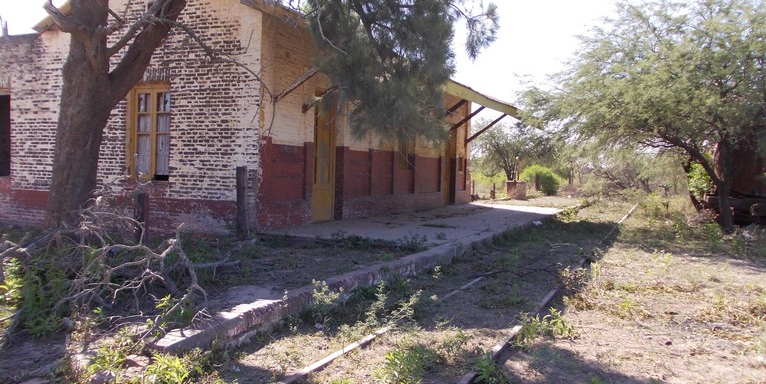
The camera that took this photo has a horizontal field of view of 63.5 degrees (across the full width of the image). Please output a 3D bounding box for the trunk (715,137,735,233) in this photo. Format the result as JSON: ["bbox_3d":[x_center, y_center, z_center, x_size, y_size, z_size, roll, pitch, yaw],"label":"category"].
[{"bbox_3d":[9.483,-0.153,17.200,0.500,2.600,0.500,1,2,0],"label":"trunk"}]

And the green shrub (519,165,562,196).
[{"bbox_3d":[9.663,-0.706,38.000,2.700,1.850,2.400,1,2,0],"label":"green shrub"}]

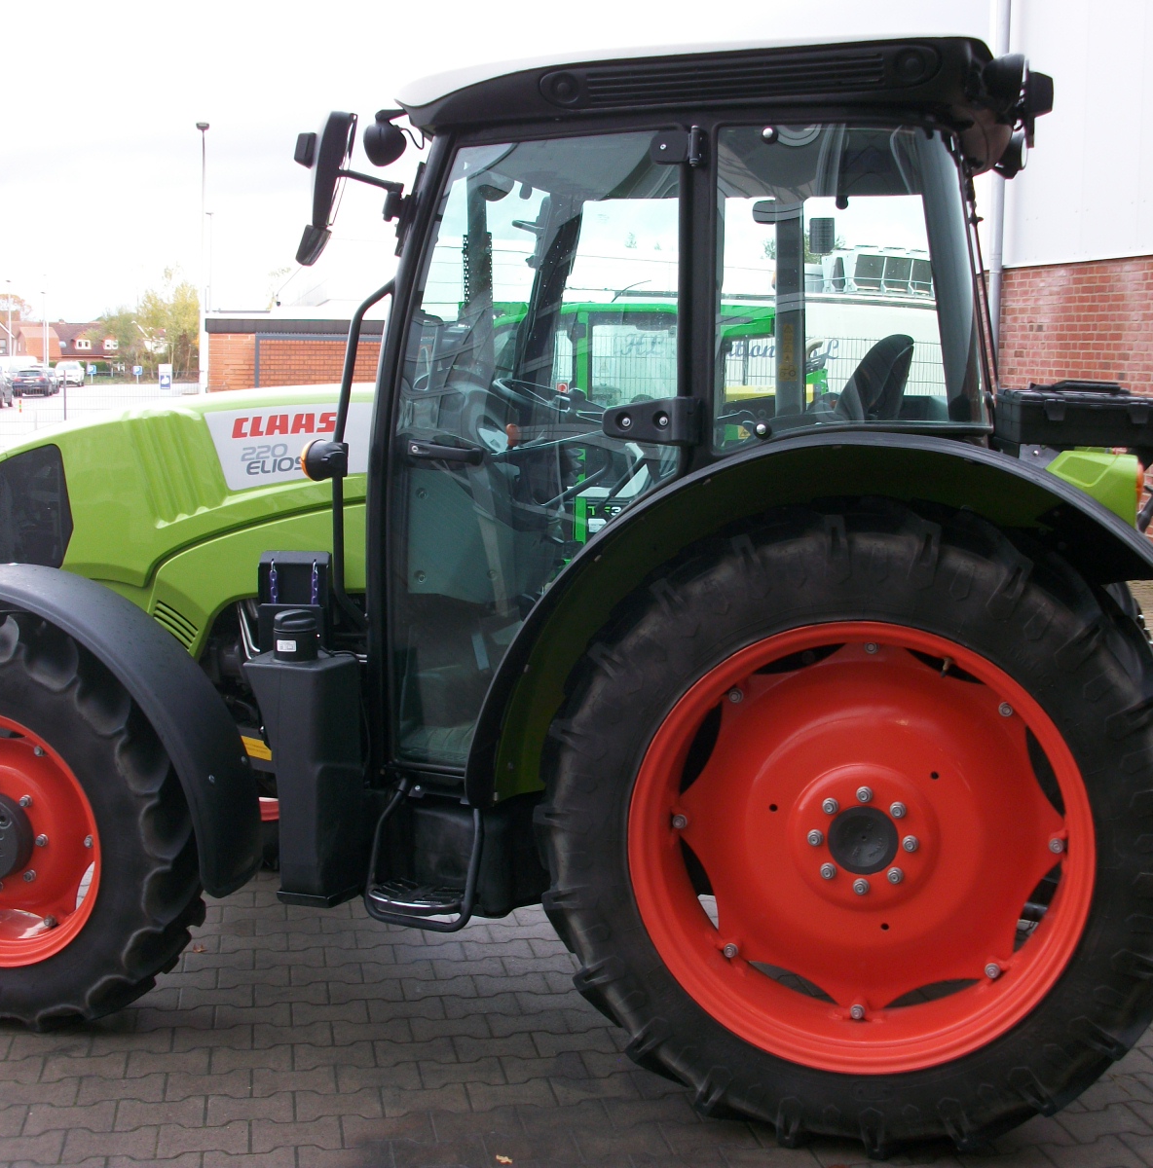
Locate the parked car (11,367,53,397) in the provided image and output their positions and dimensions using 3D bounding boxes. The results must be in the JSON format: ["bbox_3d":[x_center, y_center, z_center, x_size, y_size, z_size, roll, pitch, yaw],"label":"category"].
[{"bbox_3d":[-26.560,-9.895,77.000,1.790,1.470,4.500,-1,8,-16],"label":"parked car"}]

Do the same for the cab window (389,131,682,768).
[{"bbox_3d":[-0.112,-0.259,3.596,0.710,1.490,0.100,3,8,15],"label":"cab window"}]

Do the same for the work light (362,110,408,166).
[{"bbox_3d":[-0.440,-1.028,3.630,0.100,0.125,0.105,3,8,13],"label":"work light"}]

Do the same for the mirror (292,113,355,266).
[{"bbox_3d":[-0.540,-0.849,3.387,0.110,0.325,0.180,7,7,-7],"label":"mirror"}]

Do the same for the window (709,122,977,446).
[{"bbox_3d":[0.577,-0.636,3.372,0.600,0.690,0.050,3,8,15],"label":"window"}]

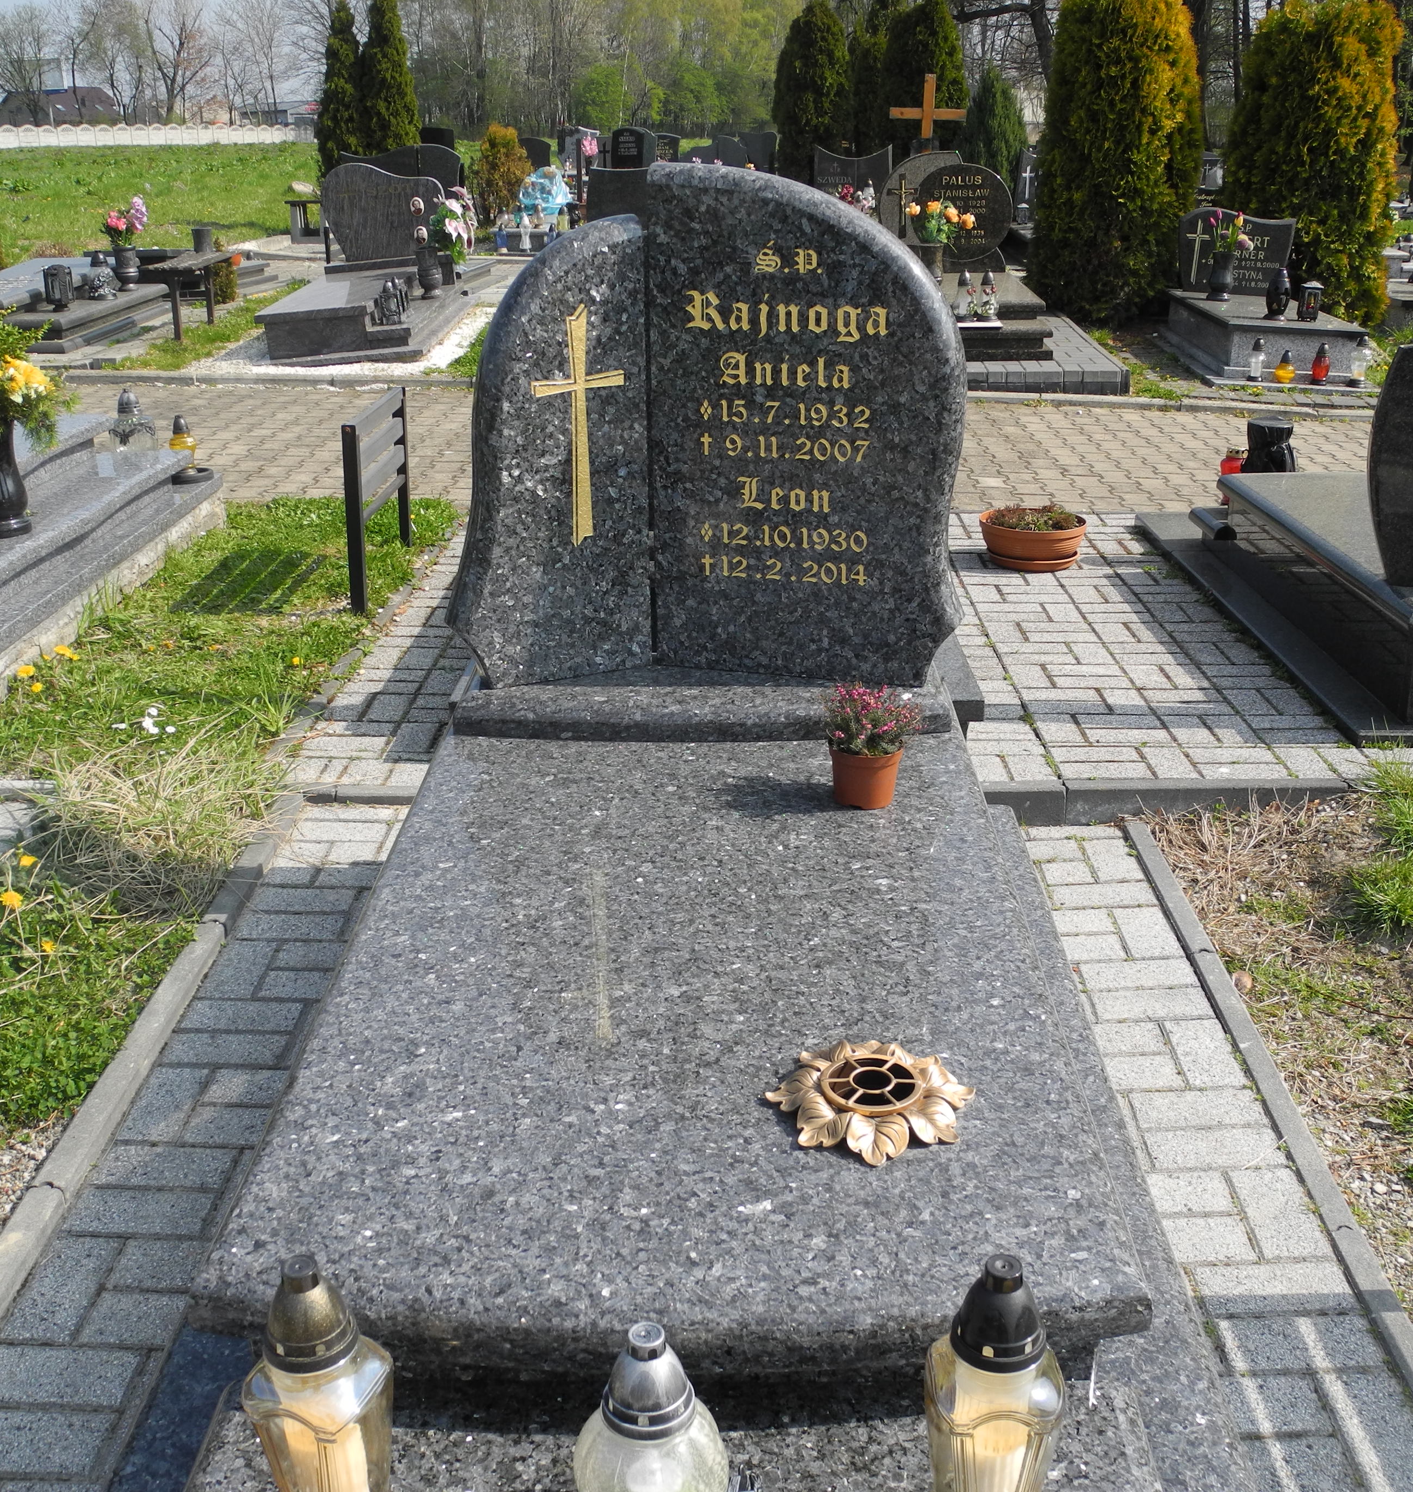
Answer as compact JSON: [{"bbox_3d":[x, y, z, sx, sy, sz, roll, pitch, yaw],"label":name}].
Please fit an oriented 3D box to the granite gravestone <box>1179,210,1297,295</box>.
[{"bbox_3d":[3.509,-3.270,10.637,0.740,0.541,0.090,3,21,8],"label":"granite gravestone"}]

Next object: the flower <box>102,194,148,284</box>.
[{"bbox_3d":[-4.169,-3.621,11.574,0.310,0.647,0.280,0,21,0],"label":"flower"}]

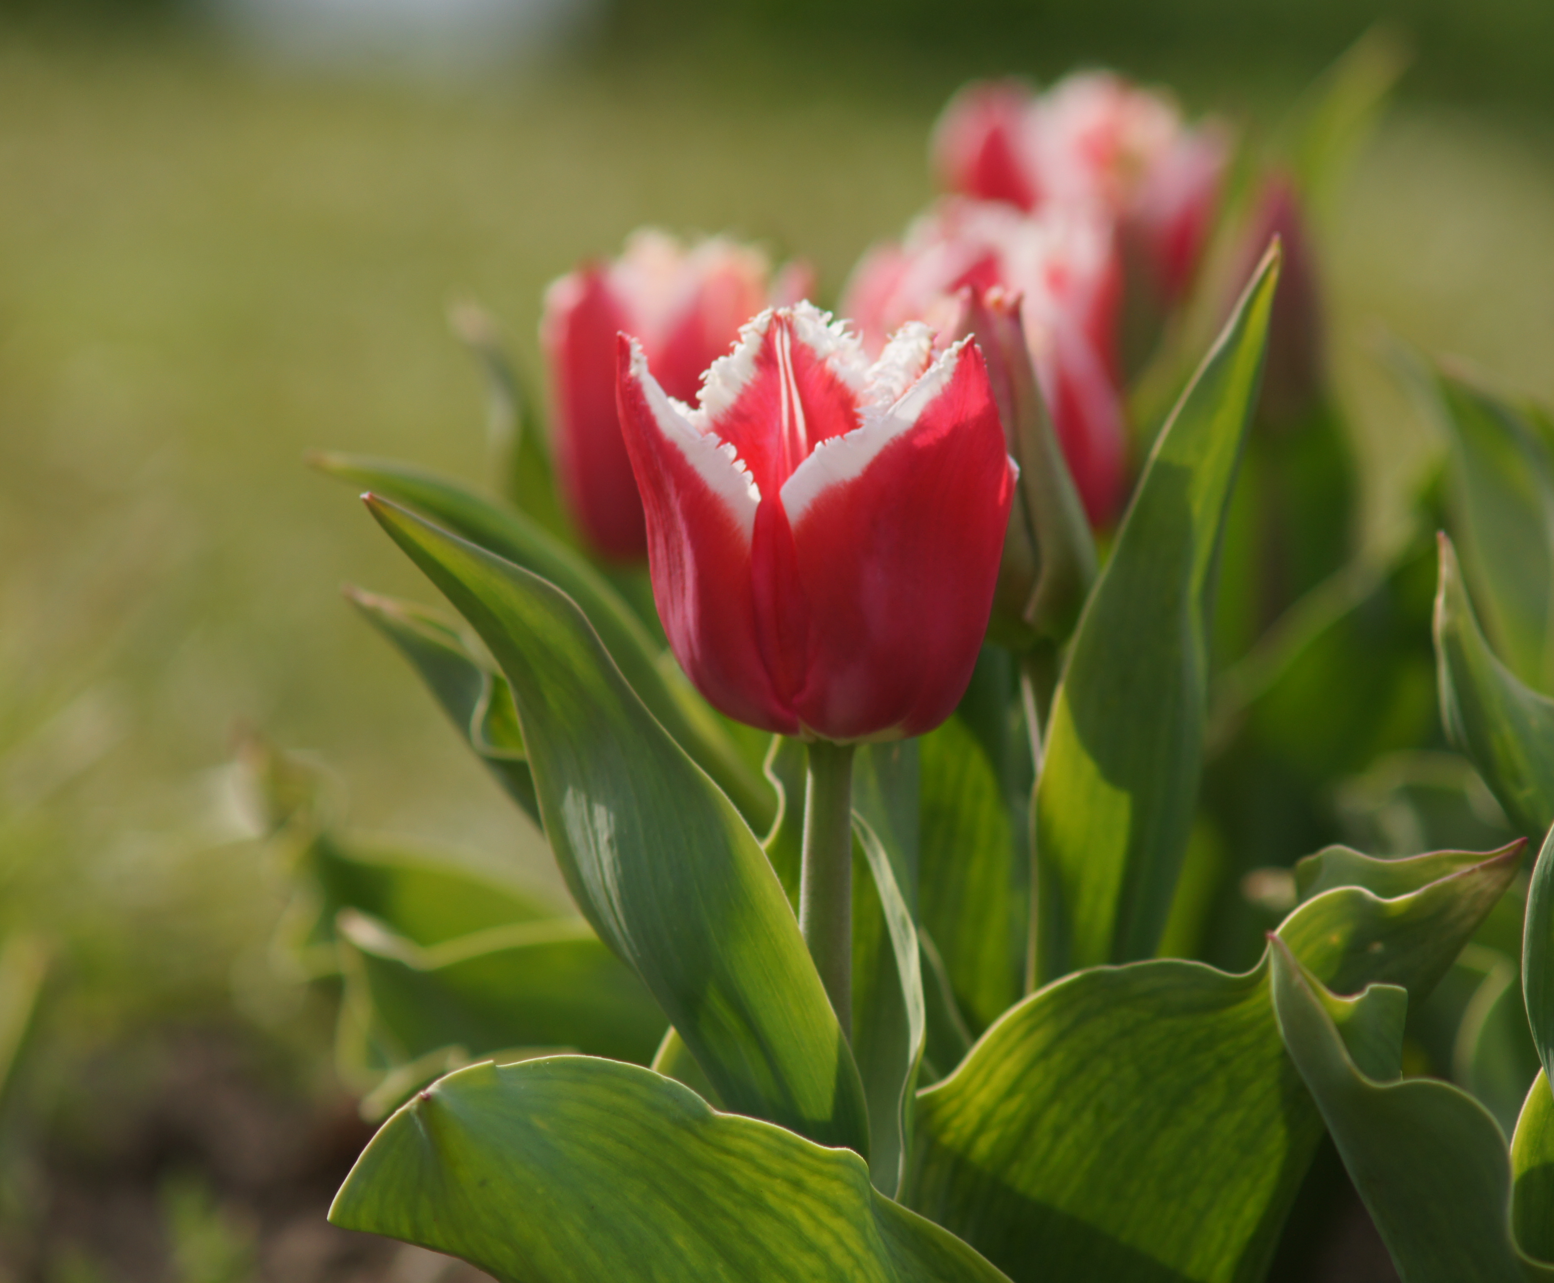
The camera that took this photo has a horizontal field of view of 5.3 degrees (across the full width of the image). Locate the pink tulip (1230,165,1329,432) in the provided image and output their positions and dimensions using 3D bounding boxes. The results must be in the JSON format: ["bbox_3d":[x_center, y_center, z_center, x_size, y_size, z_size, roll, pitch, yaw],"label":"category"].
[{"bbox_3d":[0.091,-0.061,3.050,0.019,0.049,0.018,0,4,0],"label":"pink tulip"}]

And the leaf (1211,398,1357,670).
[{"bbox_3d":[0.082,-0.014,2.740,0.025,0.055,0.020,0,6,0],"label":"leaf"}]

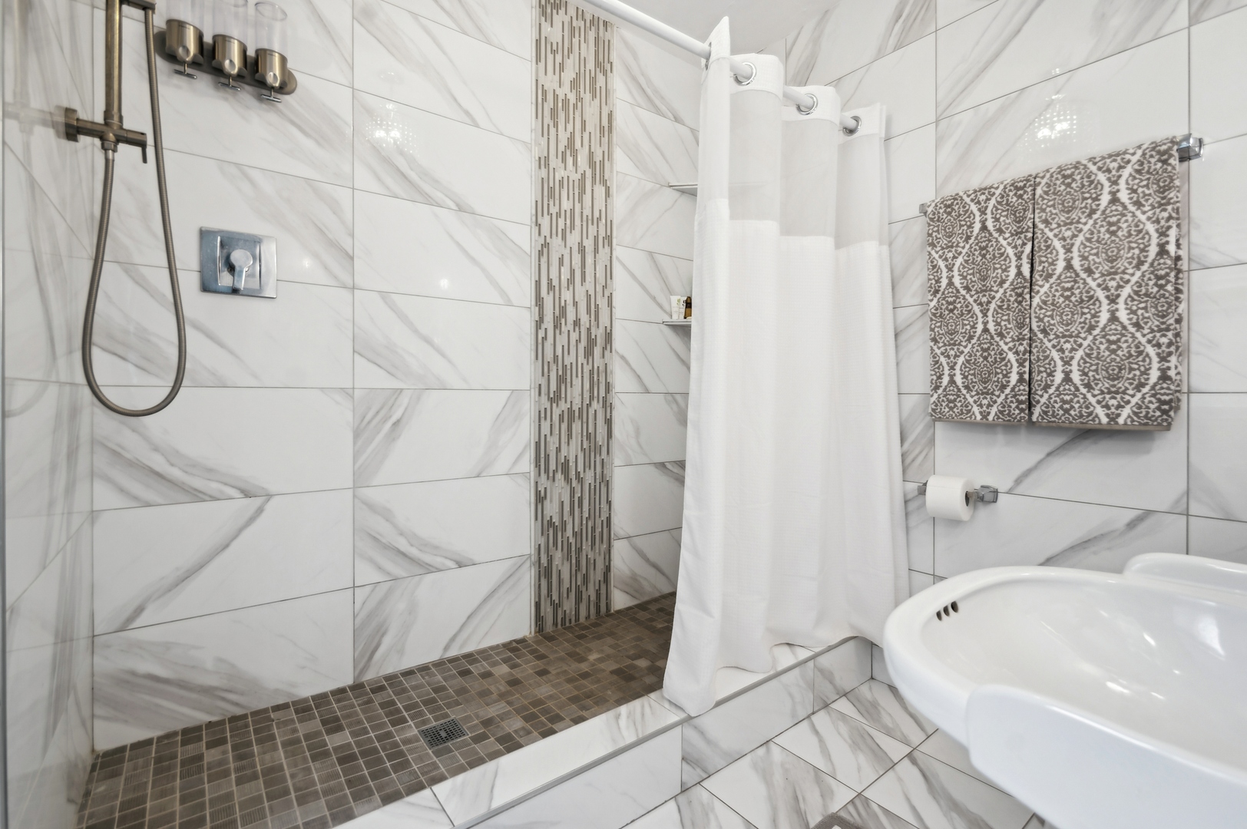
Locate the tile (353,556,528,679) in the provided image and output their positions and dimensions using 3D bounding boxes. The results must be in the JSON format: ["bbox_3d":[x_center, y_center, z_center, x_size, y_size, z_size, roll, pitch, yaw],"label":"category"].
[{"bbox_3d":[-0.601,0.688,1.798,0.601,0.304,0.012,-1,1,-35],"label":"tile"}]

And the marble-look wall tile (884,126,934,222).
[{"bbox_3d":[0.895,-0.860,2.023,0.012,0.311,0.601,-1,1,-38],"label":"marble-look wall tile"}]

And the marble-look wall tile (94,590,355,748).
[{"bbox_3d":[-1.065,0.694,1.439,0.565,0.291,0.010,-1,1,-39],"label":"marble-look wall tile"}]

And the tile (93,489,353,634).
[{"bbox_3d":[-1.081,0.390,1.457,0.576,0.309,0.012,-1,1,-35],"label":"tile"}]

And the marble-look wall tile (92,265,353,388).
[{"bbox_3d":[-1.062,-0.229,1.438,0.565,0.309,0.010,-1,1,-39],"label":"marble-look wall tile"}]

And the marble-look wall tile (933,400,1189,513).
[{"bbox_3d":[1.258,0.093,1.556,0.010,0.309,0.592,-1,1,-39],"label":"marble-look wall tile"}]

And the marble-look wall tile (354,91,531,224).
[{"bbox_3d":[-0.600,-0.866,1.799,0.606,0.311,0.012,-1,1,-35],"label":"marble-look wall tile"}]

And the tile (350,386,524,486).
[{"bbox_3d":[-0.601,0.070,1.798,0.601,0.312,0.012,-1,1,-35],"label":"tile"}]

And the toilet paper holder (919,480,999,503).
[{"bbox_3d":[1.085,0.254,1.703,0.073,0.055,0.215,-1,1,-39],"label":"toilet paper holder"}]

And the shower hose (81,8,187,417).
[{"bbox_3d":[-0.987,-0.415,1.052,0.156,0.838,0.050,-1,1,-39],"label":"shower hose"}]

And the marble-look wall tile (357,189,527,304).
[{"bbox_3d":[-0.601,-0.553,1.798,0.601,0.313,0.012,-1,1,-35],"label":"marble-look wall tile"}]

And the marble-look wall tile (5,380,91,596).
[{"bbox_3d":[-1.053,0.097,0.967,0.010,0.309,0.700,-1,1,-39],"label":"marble-look wall tile"}]

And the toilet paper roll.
[{"bbox_3d":[1.059,0.272,1.680,0.132,0.132,0.102,-1,1,-39],"label":"toilet paper roll"}]

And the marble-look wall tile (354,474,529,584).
[{"bbox_3d":[-0.604,0.382,1.812,0.613,0.309,0.010,-1,1,-39],"label":"marble-look wall tile"}]

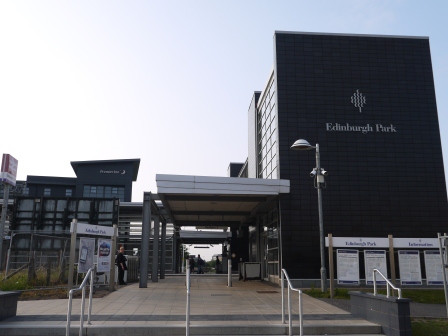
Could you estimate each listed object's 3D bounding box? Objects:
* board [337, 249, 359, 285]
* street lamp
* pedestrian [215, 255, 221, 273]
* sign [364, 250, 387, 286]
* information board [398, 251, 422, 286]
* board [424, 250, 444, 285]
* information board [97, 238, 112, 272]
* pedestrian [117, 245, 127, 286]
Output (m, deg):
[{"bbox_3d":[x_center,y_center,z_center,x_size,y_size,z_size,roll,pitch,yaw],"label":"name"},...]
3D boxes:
[{"bbox_3d":[4.096,3.268,14.452,0.730,1.120,0.060,1,-13,-4],"label":"board"},{"bbox_3d":[3.315,1.747,16.899,1.320,5.850,0.720,1,-13,-4],"label":"street lamp"},{"bbox_3d":[-0.565,9.501,43.188,0.400,1.700,0.500,-3,-13,15],"label":"pedestrian"},{"bbox_3d":[5.037,3.294,14.523,0.730,1.120,0.060,1,-13,-4],"label":"sign"},{"bbox_3d":[6.193,3.324,14.610,0.730,1.120,0.060,1,-13,-4],"label":"information board"},{"bbox_3d":[7.100,3.340,14.680,0.730,1.120,0.060,1,-13,-4],"label":"board"},{"bbox_3d":[-4.107,3.033,15.200,0.060,1.120,0.730,-6,-14,24],"label":"information board"},{"bbox_3d":[-4.652,4.477,20.087,0.400,1.690,0.500,-3,-13,15],"label":"pedestrian"}]

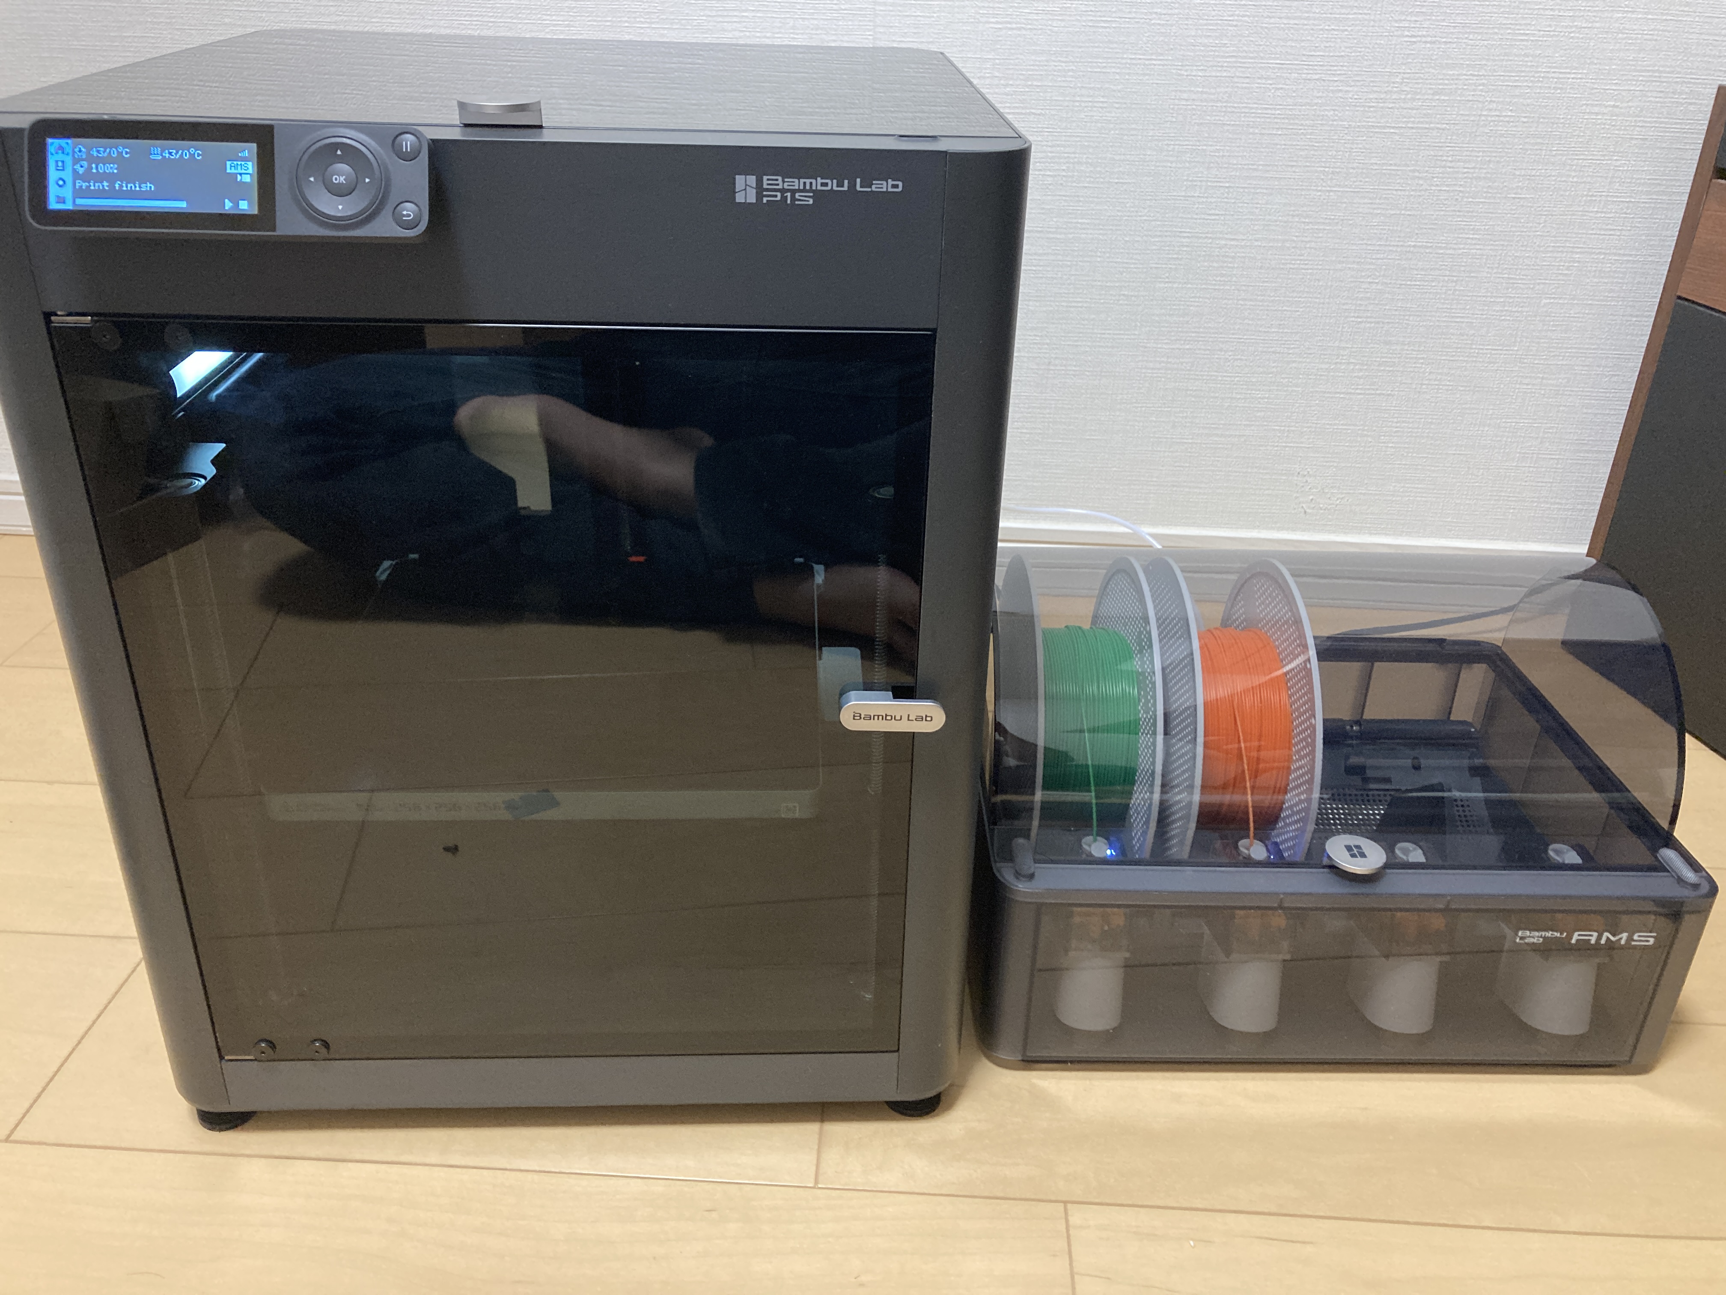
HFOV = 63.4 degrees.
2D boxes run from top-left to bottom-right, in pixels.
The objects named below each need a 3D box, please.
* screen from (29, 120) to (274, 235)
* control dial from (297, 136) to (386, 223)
[{"bbox_3d":[-0.241,-0.160,0.476,0.082,0.036,0.007,0,4,-3],"label":"screen"},{"bbox_3d":[-0.178,-0.160,0.476,0.029,0.029,0.006,0,4,-3],"label":"control dial"}]

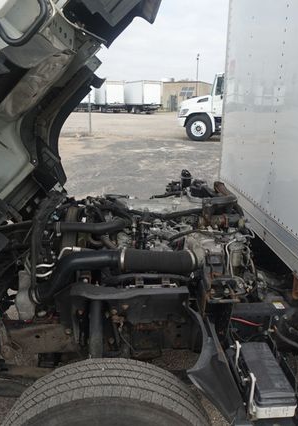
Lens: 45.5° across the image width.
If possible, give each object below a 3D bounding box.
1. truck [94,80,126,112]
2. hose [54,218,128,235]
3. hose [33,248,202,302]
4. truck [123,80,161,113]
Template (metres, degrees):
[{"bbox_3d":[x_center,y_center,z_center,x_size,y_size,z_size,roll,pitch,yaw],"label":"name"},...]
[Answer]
[{"bbox_3d":[-6.152,-15.411,47.541,2.500,3.700,9.500,-8,19,-25],"label":"truck"},{"bbox_3d":[-0.298,0.070,1.812,0.355,0.065,0.100,-1,17,-2],"label":"hose"},{"bbox_3d":[-0.140,0.256,1.448,0.641,0.195,0.120,-1,17,-2],"label":"hose"},{"bbox_3d":[-1.623,-15.045,46.418,2.500,3.700,9.300,-8,19,-25],"label":"truck"}]

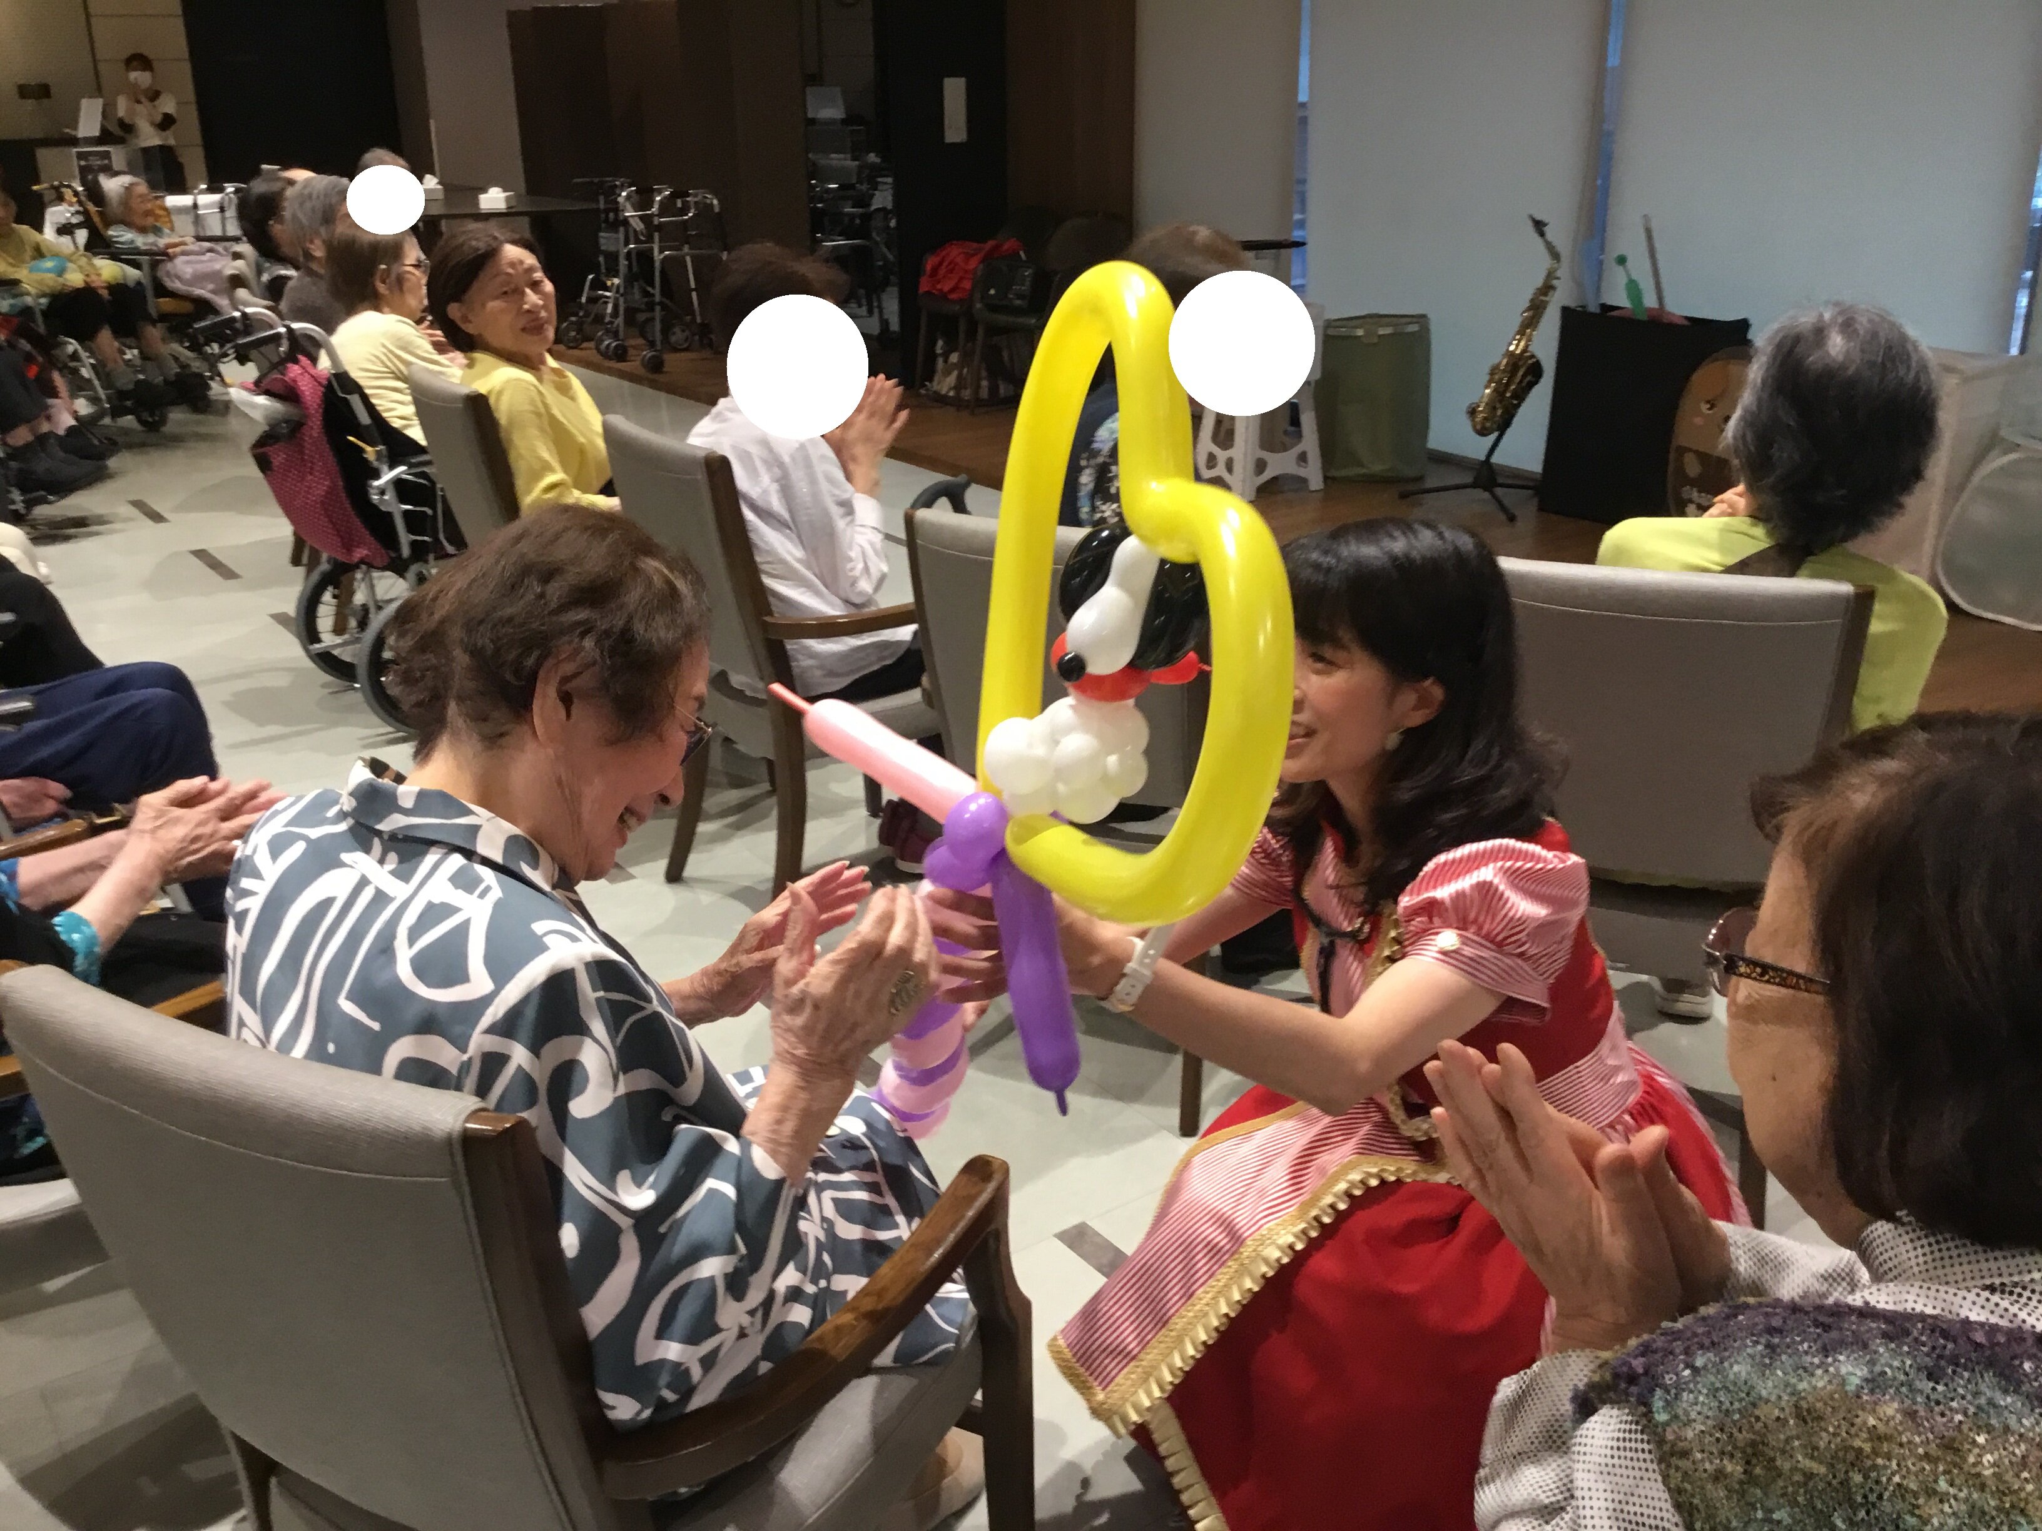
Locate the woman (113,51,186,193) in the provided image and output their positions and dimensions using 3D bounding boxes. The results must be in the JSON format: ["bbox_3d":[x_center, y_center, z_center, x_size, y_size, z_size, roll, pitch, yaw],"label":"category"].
[{"bbox_3d":[-5.236,-3.519,11.266,0.480,1.620,0.360,-7,21,-16],"label":"woman"}]

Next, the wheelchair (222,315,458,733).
[{"bbox_3d":[-1.330,-0.595,4.291,0.950,0.900,0.560,-14,24,-32],"label":"wheelchair"}]

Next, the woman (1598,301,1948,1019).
[{"bbox_3d":[0.989,-0.088,2.497,0.500,1.100,0.700,5,21,16],"label":"woman"}]

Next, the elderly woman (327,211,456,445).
[{"bbox_3d":[-1.283,-0.742,4.312,0.720,1.060,0.480,-12,23,-28],"label":"elderly woman"}]

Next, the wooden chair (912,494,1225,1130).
[{"bbox_3d":[0.172,0.008,2.653,0.575,0.840,0.570,9,22,26],"label":"wooden chair"}]

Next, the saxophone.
[{"bbox_3d":[1.728,-1.464,6.222,0.290,0.730,0.180,16,10,-30],"label":"saxophone"}]

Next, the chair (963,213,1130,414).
[{"bbox_3d":[0.112,-1.989,8.067,0.550,0.830,0.560,15,25,37],"label":"chair"}]

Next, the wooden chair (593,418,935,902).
[{"bbox_3d":[-0.342,-0.182,3.197,0.570,0.840,0.575,-15,24,-33],"label":"wooden chair"}]

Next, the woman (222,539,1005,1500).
[{"bbox_3d":[-0.247,0.295,1.488,0.510,1.110,0.690,14,25,35],"label":"woman"}]

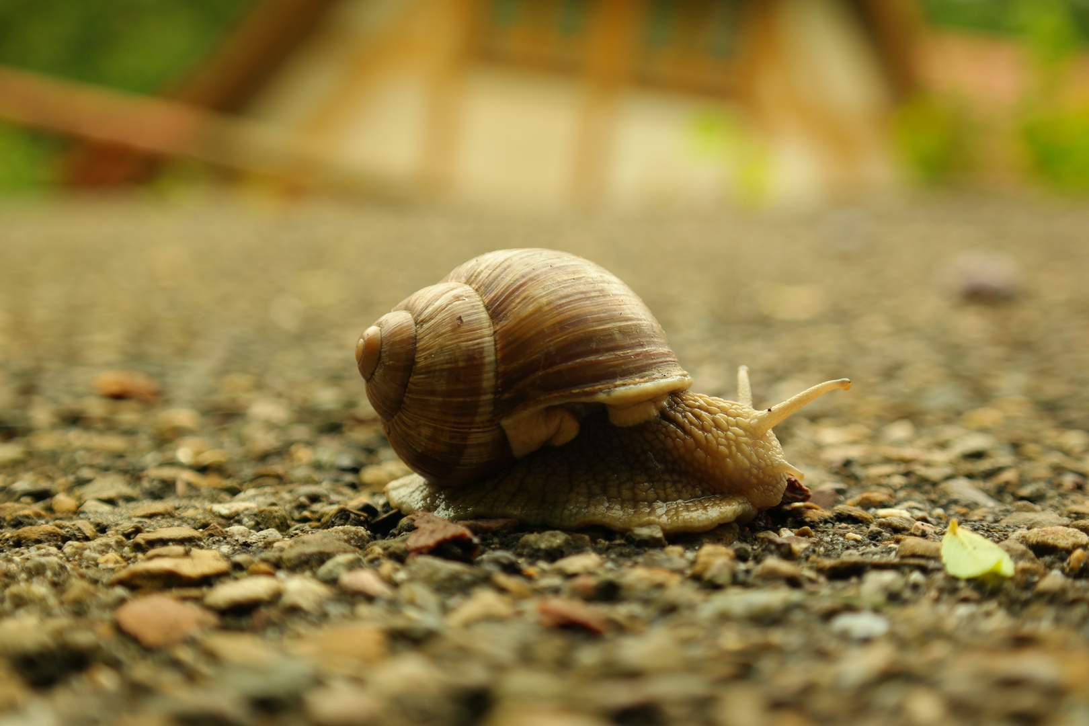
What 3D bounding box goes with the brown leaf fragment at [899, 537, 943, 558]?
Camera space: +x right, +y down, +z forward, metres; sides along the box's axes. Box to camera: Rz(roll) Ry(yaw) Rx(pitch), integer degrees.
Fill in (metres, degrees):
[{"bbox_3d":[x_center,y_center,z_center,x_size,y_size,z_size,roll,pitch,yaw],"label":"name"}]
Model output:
[{"bbox_3d":[0.042,0.021,0.180,0.005,0.002,0.004,0,6,0],"label":"brown leaf fragment"}]

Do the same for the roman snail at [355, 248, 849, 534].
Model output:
[{"bbox_3d":[0.007,0.003,0.201,0.061,0.034,0.033,0,6,2],"label":"roman snail"}]

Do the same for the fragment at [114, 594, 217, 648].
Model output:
[{"bbox_3d":[-0.034,0.023,0.146,0.009,0.004,0.007,0,6,0],"label":"fragment"}]

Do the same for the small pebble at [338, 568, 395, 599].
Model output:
[{"bbox_3d":[-0.018,0.022,0.162,0.006,0.002,0.004,0,6,0],"label":"small pebble"}]

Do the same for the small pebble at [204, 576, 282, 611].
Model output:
[{"bbox_3d":[-0.030,0.023,0.158,0.007,0.003,0.005,0,6,0],"label":"small pebble"}]

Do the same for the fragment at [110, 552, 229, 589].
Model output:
[{"bbox_3d":[-0.039,0.022,0.167,0.012,0.003,0.007,0,6,0],"label":"fragment"}]

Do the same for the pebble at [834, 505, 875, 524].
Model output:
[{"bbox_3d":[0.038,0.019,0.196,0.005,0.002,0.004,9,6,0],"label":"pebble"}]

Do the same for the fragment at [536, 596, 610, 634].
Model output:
[{"bbox_3d":[0.003,0.024,0.150,0.007,0.002,0.005,0,6,0],"label":"fragment"}]

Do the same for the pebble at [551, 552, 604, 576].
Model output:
[{"bbox_3d":[0.004,0.022,0.172,0.006,0.002,0.004,0,6,0],"label":"pebble"}]

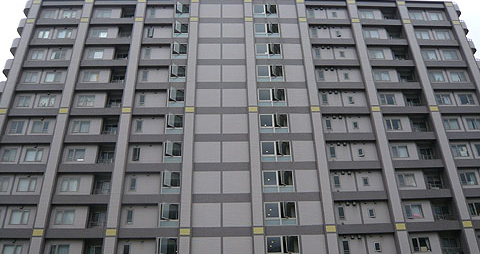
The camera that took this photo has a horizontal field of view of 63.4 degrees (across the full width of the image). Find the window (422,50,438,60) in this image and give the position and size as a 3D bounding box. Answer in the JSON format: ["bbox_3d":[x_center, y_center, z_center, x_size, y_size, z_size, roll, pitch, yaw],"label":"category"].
[{"bbox_3d":[21.606,-8.247,44.168,1.590,1.300,0.150,0,-28,-2],"label":"window"}]

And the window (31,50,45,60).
[{"bbox_3d":[-21.733,-7.799,41.713,1.490,1.400,0.150,0,-28,-2],"label":"window"}]

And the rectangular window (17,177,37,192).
[{"bbox_3d":[-18.416,5.040,33.638,1.580,1.340,0.130,0,-28,-2],"label":"rectangular window"}]

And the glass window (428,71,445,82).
[{"bbox_3d":[21.190,-5.454,41.885,1.790,1.370,0.150,0,-28,-2],"label":"glass window"}]

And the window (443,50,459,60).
[{"bbox_3d":[23.619,-8.114,43.541,1.820,1.400,0.150,0,-28,-2],"label":"window"}]

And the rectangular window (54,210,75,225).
[{"bbox_3d":[-14.787,7.594,32.744,1.600,1.260,0.150,0,-29,-2],"label":"rectangular window"}]

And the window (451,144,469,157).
[{"bbox_3d":[20.944,2.234,37.011,1.600,1.260,0.150,0,-29,-2],"label":"window"}]

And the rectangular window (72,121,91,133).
[{"bbox_3d":[-15.309,0.020,37.458,1.700,1.370,0.150,0,-28,-2],"label":"rectangular window"}]

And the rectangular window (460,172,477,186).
[{"bbox_3d":[21.816,4.889,37.040,1.530,1.290,0.150,0,-28,-2],"label":"rectangular window"}]

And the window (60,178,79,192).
[{"bbox_3d":[-15.174,5.142,34.676,1.700,1.370,0.150,0,-28,-2],"label":"window"}]

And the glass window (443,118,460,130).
[{"bbox_3d":[20.932,-0.301,38.385,1.600,1.260,0.150,0,-29,-2],"label":"glass window"}]

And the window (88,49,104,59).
[{"bbox_3d":[-15.226,-7.628,41.010,1.600,1.260,0.150,0,-29,-2],"label":"window"}]

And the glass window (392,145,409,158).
[{"bbox_3d":[15.153,2.310,36.689,1.600,1.260,0.150,0,-29,-2],"label":"glass window"}]

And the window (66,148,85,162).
[{"bbox_3d":[-14.788,2.551,35.071,1.580,1.340,0.130,0,-28,-2],"label":"window"}]

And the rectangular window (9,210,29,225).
[{"bbox_3d":[-18.543,7.594,32.657,1.600,1.260,0.150,0,-29,-2],"label":"rectangular window"}]

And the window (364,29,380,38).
[{"bbox_3d":[15.403,-10.883,45.352,1.620,1.290,0.150,0,-28,-2],"label":"window"}]

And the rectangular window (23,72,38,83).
[{"bbox_3d":[-22.150,-5.251,40.981,1.530,1.330,0.150,0,-28,-2],"label":"rectangular window"}]

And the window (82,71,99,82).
[{"bbox_3d":[-15.037,-5.076,39.190,1.580,1.340,0.130,0,-28,-2],"label":"window"}]

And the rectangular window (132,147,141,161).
[{"bbox_3d":[-9.649,2.556,36.221,0.700,1.400,0.150,0,-28,-2],"label":"rectangular window"}]

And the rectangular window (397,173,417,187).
[{"bbox_3d":[15.398,4.949,35.853,1.790,1.400,0.150,0,-28,-2],"label":"rectangular window"}]

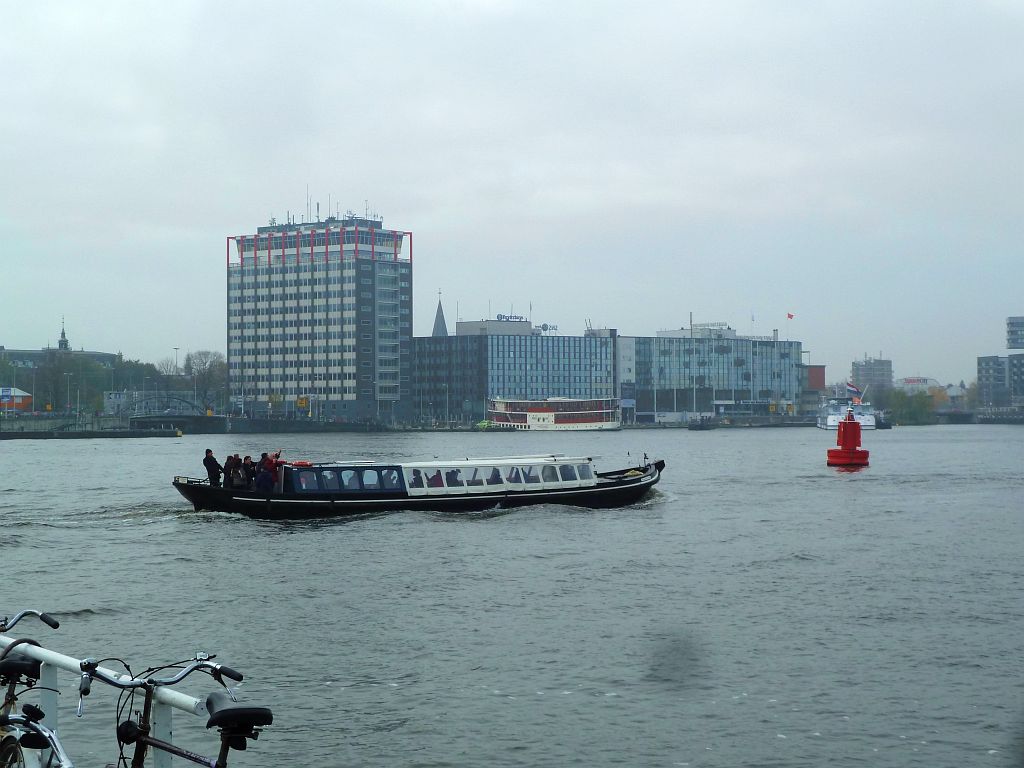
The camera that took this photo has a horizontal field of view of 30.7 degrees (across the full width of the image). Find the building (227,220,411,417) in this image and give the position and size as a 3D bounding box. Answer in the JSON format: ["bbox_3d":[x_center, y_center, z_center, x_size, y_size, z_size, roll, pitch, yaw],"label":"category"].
[{"bbox_3d":[-49.782,-16.213,484.322,44.000,52.100,22.300,-1,-1,36],"label":"building"}]

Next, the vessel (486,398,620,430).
[{"bbox_3d":[10.289,7.718,455.935,32.000,7.950,7.000,0,-1,-10],"label":"vessel"}]

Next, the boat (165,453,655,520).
[{"bbox_3d":[-2.900,3.591,69.960,20.064,2.150,4.100,0,-1,-27],"label":"boat"}]

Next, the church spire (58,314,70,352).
[{"bbox_3d":[-134.542,-15.544,560.398,3.200,10.968,3.200,0,-1,0],"label":"church spire"}]

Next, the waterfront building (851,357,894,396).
[{"bbox_3d":[191.647,2.492,999.297,18.000,32.500,13.000,0,-1,-20],"label":"waterfront building"}]

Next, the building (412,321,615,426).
[{"bbox_3d":[0.821,-3.846,510.736,43.000,27.900,31.000,1,-1,-39],"label":"building"}]

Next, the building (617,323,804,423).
[{"bbox_3d":[51.032,-2.924,550.909,70.000,27.100,27.000,0,-1,-34],"label":"building"}]

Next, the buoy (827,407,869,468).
[{"bbox_3d":[22.159,3.470,122.955,2.770,3.760,2.770,0,-1,0],"label":"buoy"}]

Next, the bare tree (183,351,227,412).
[{"bbox_3d":[-82.233,0.210,500.090,11.500,18.139,11.000,0,-1,0],"label":"bare tree"}]

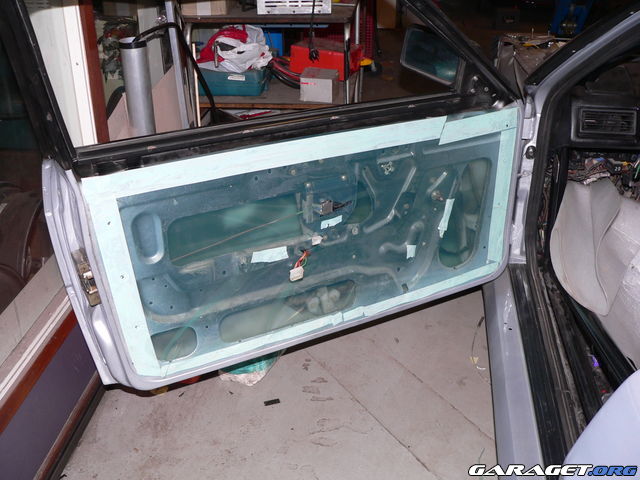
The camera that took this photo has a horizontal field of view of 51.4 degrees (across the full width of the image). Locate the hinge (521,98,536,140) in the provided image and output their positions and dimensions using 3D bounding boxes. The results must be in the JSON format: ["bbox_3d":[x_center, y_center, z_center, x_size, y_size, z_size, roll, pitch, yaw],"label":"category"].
[{"bbox_3d":[0.608,-0.351,1.940,0.037,0.113,0.045,1,21,12],"label":"hinge"}]

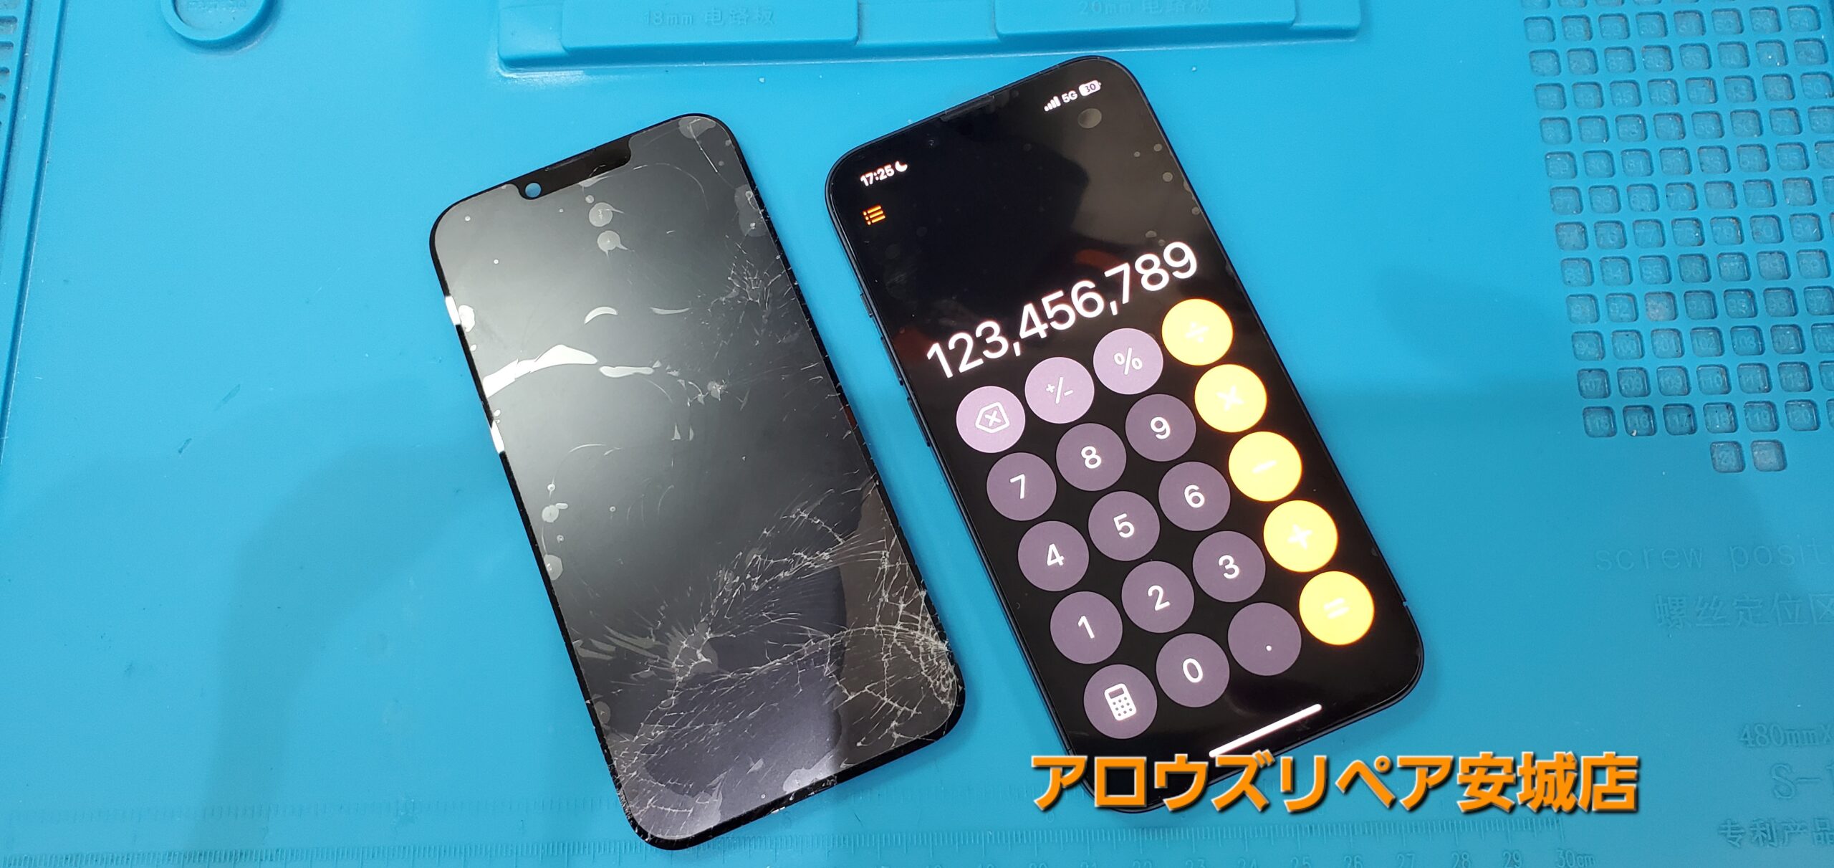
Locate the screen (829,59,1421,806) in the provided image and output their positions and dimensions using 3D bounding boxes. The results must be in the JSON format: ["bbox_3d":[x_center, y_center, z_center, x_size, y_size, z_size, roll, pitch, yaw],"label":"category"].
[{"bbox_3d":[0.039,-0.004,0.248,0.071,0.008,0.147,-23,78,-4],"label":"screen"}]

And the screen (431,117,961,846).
[{"bbox_3d":[-0.048,0.005,0.252,0.070,0.004,0.145,-23,77,-4],"label":"screen"}]

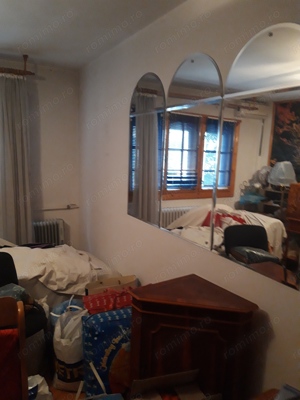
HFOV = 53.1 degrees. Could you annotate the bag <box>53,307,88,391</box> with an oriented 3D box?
[{"bbox_3d":[-0.512,0.962,2.022,0.240,0.540,0.190,2,10,-2],"label":"bag"}]

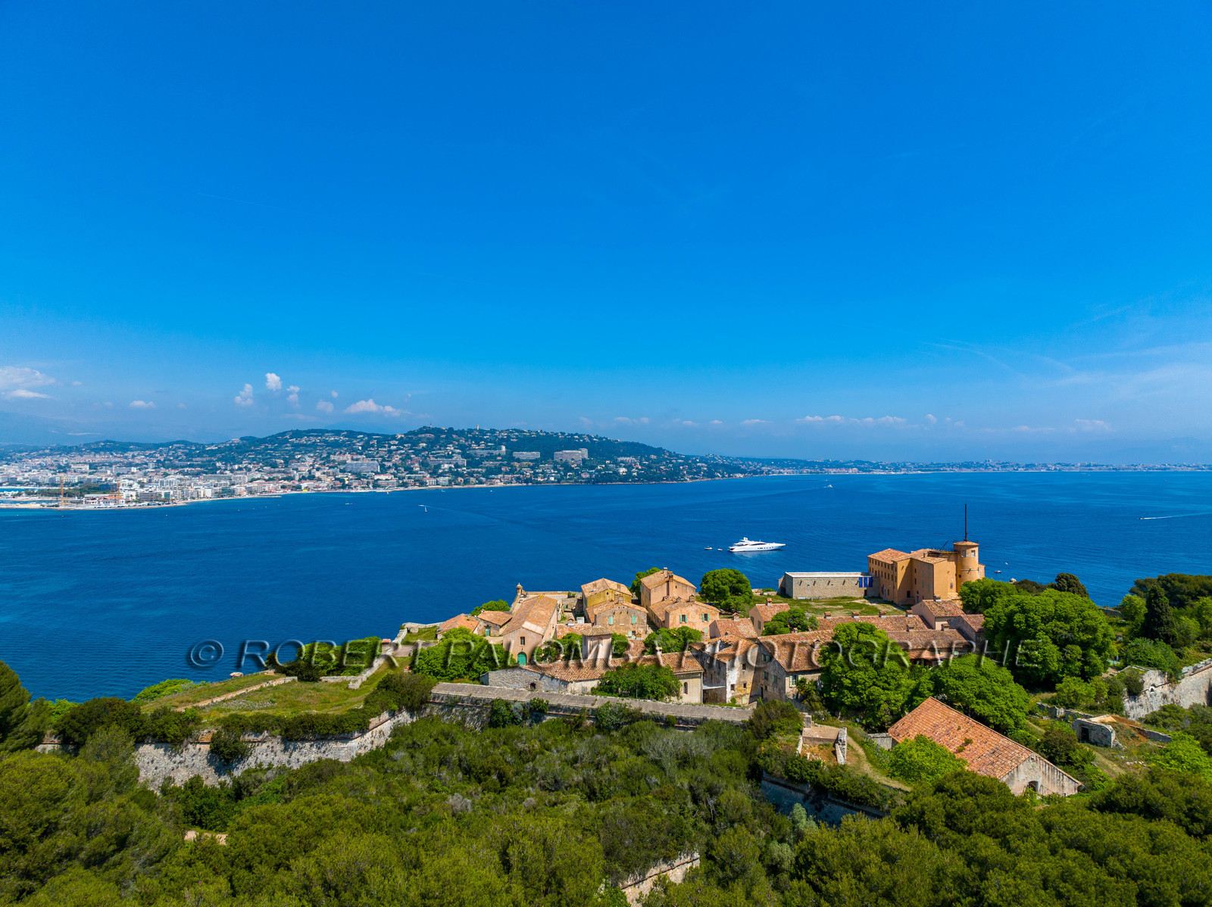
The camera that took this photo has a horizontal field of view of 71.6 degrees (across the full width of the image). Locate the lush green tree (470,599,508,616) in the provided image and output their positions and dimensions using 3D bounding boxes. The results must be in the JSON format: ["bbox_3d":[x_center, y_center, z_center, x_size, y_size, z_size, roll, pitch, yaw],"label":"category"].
[{"bbox_3d":[-28.000,37.600,201.000,9.300,5.900,8.500,0,-1,0],"label":"lush green tree"}]

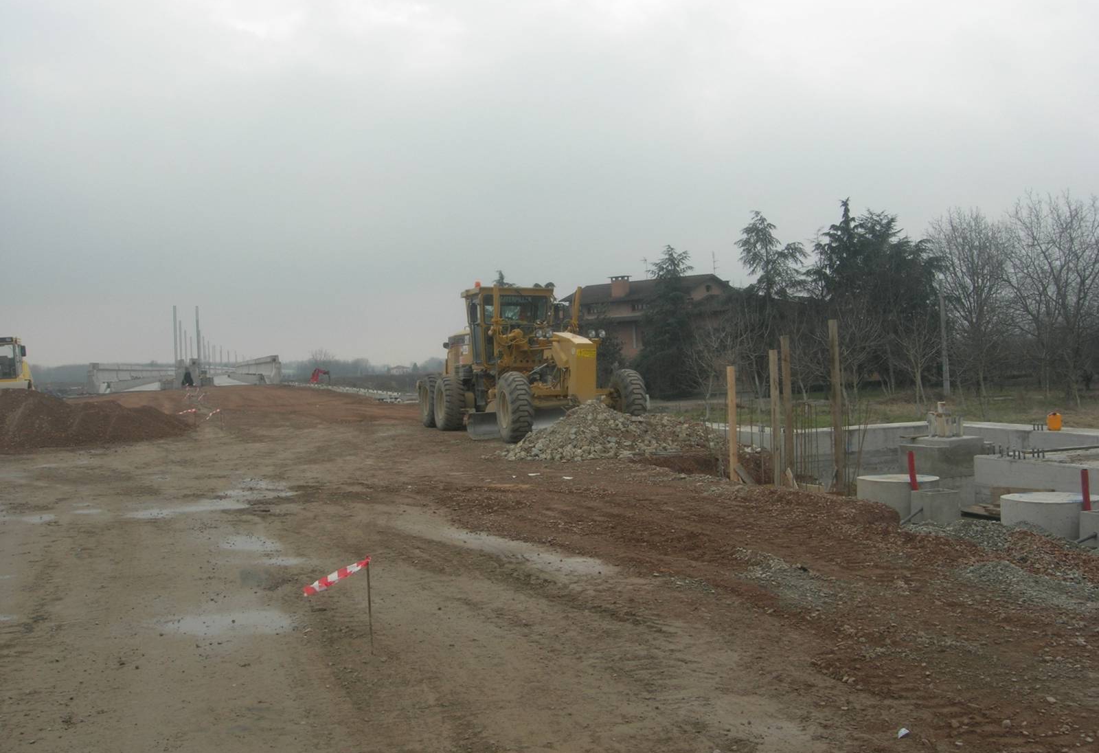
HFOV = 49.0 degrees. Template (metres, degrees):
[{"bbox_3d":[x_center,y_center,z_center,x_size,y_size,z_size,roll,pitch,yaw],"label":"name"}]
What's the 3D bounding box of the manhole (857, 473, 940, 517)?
[{"bbox_3d":[4.756,1.703,16.403,1.120,0.640,1.120,-1,0,16],"label":"manhole"}]

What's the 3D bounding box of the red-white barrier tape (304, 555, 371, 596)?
[{"bbox_3d":[-1.163,1.092,6.600,0.370,0.220,0.070,-1,1,0],"label":"red-white barrier tape"}]

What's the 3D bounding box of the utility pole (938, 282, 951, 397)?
[{"bbox_3d":[19.621,-1.815,60.000,0.310,5.600,0.310,-1,0,0],"label":"utility pole"}]

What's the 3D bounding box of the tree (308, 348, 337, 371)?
[{"bbox_3d":[-65.760,-4.110,350.000,8.200,8.200,8.200,-1,1,0],"label":"tree"}]

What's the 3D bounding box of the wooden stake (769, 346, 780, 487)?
[{"bbox_3d":[2.850,0.539,15.207,0.105,1.750,0.085,-2,0,-14],"label":"wooden stake"}]

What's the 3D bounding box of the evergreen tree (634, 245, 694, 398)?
[{"bbox_3d":[7.411,-3.553,78.000,3.800,9.822,3.800,-1,0,0],"label":"evergreen tree"}]

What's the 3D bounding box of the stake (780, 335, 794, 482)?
[{"bbox_3d":[2.957,0.422,15.000,0.100,1.860,0.060,-2,1,0],"label":"stake"}]

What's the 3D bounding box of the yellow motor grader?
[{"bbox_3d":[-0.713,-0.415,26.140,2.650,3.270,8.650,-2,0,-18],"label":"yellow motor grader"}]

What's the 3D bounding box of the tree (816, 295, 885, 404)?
[{"bbox_3d":[11.724,-1.037,47.000,2.700,4.250,2.700,-1,1,0],"label":"tree"}]

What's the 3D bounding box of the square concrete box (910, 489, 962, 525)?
[{"bbox_3d":[5.114,1.742,15.981,0.470,0.470,0.470,-1,0,-12],"label":"square concrete box"}]

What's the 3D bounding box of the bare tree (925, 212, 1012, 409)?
[{"bbox_3d":[18.369,-3.036,53.000,3.800,8.700,3.800,-1,1,0],"label":"bare tree"}]

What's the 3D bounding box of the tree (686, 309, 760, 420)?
[{"bbox_3d":[5.607,-0.389,39.000,2.350,3.600,2.300,-1,1,0],"label":"tree"}]

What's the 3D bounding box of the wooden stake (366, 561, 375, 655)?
[{"bbox_3d":[-0.982,1.261,6.600,0.018,0.530,0.018,-3,1,0],"label":"wooden stake"}]

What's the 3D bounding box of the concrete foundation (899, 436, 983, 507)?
[{"bbox_3d":[6.057,1.460,18.633,0.800,1.000,0.980,-2,1,-33],"label":"concrete foundation"}]

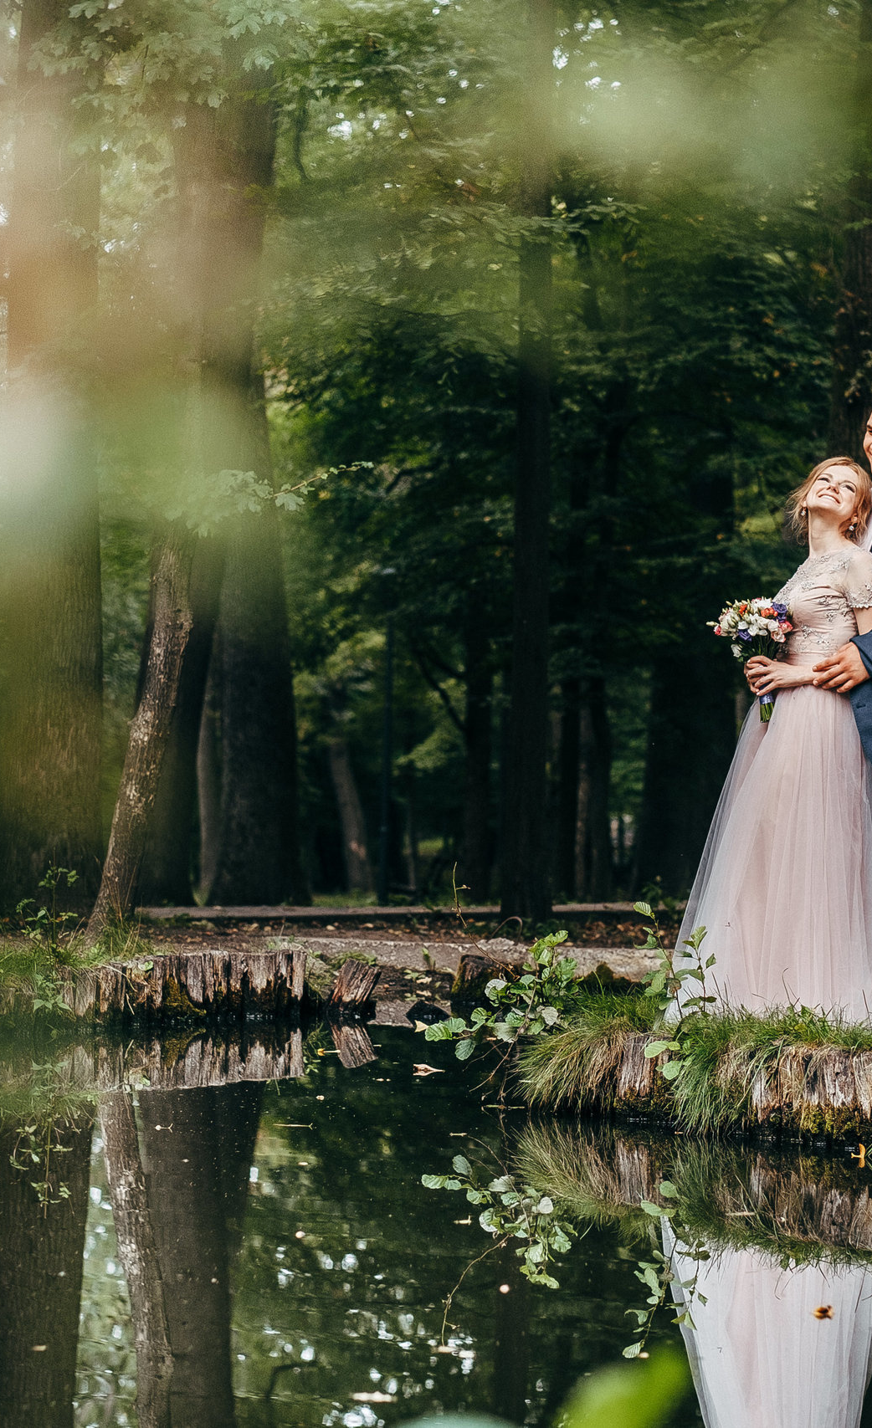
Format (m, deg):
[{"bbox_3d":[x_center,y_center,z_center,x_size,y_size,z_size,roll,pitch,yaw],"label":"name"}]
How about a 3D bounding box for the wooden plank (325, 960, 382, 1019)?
[{"bbox_3d":[-0.303,1.004,18.300,0.140,0.190,0.070,22,0,0],"label":"wooden plank"}]

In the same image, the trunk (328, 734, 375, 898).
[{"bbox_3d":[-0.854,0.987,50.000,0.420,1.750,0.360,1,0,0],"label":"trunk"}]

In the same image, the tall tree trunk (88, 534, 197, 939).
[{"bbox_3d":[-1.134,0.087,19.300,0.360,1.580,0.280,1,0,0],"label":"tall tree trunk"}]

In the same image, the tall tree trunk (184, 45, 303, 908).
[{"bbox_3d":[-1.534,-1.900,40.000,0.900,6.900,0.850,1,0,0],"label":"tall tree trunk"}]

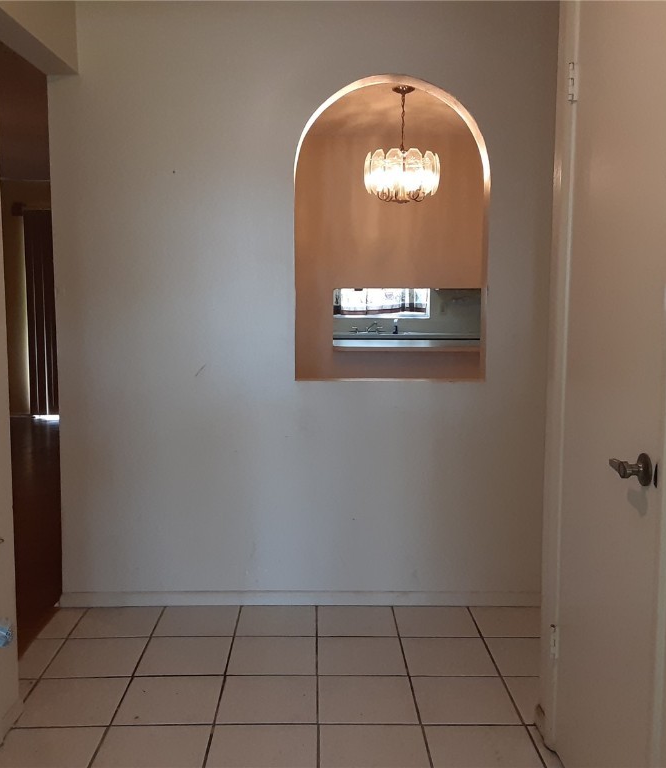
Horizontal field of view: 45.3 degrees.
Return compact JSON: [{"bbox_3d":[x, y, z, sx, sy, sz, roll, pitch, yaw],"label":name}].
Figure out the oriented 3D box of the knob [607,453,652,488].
[{"bbox_3d":[0.610,0.172,1.653,0.056,0.066,0.118,0,6,-1],"label":"knob"}]

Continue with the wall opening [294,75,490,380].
[{"bbox_3d":[0.234,-0.614,3.220,0.771,1.198,0.115,0,6,-1],"label":"wall opening"}]

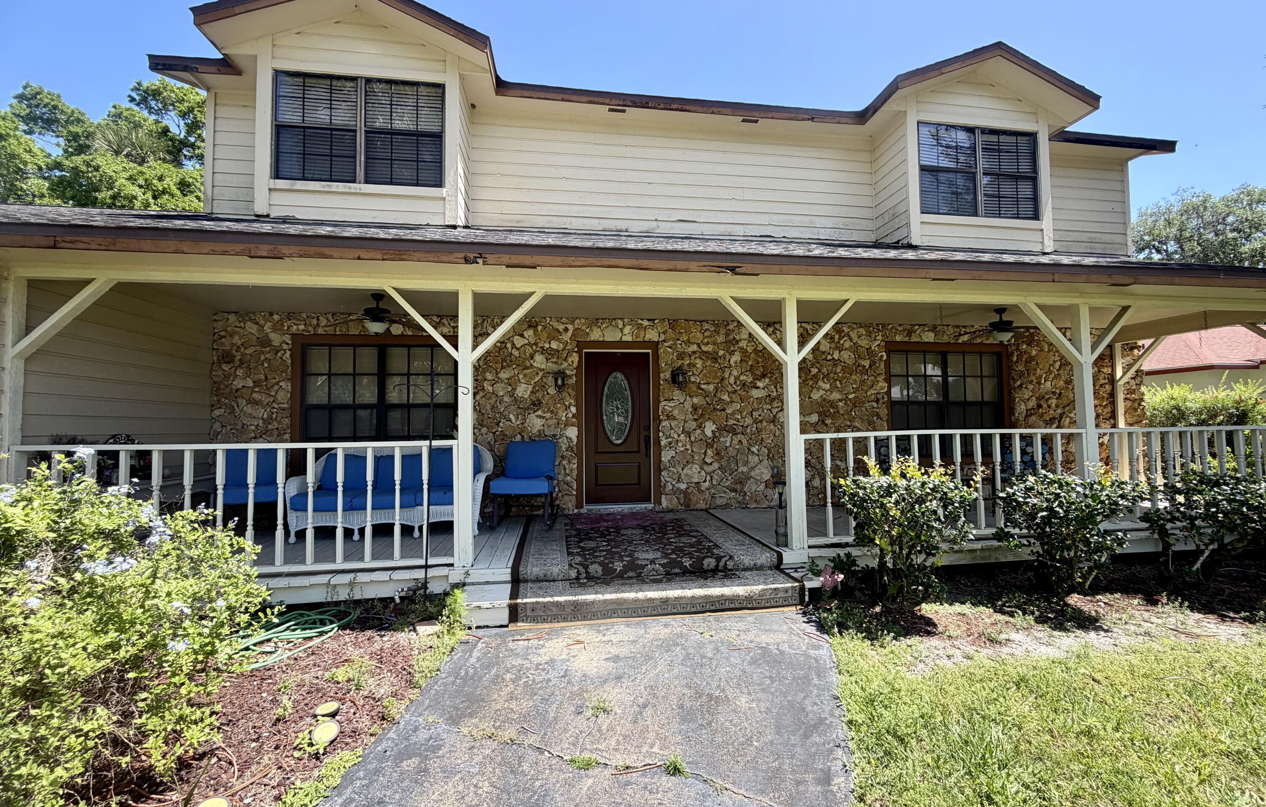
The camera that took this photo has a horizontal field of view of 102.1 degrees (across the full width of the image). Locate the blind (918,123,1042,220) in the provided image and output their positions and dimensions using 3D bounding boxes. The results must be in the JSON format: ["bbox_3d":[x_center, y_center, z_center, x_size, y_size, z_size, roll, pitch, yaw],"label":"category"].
[{"bbox_3d":[4.773,-3.190,7.088,1.810,1.270,0.110,0,-3,-9],"label":"blind"}]

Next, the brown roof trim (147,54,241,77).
[{"bbox_3d":[-5.153,-3.978,6.045,1.000,0.210,0.100,0,-3,-9],"label":"brown roof trim"}]

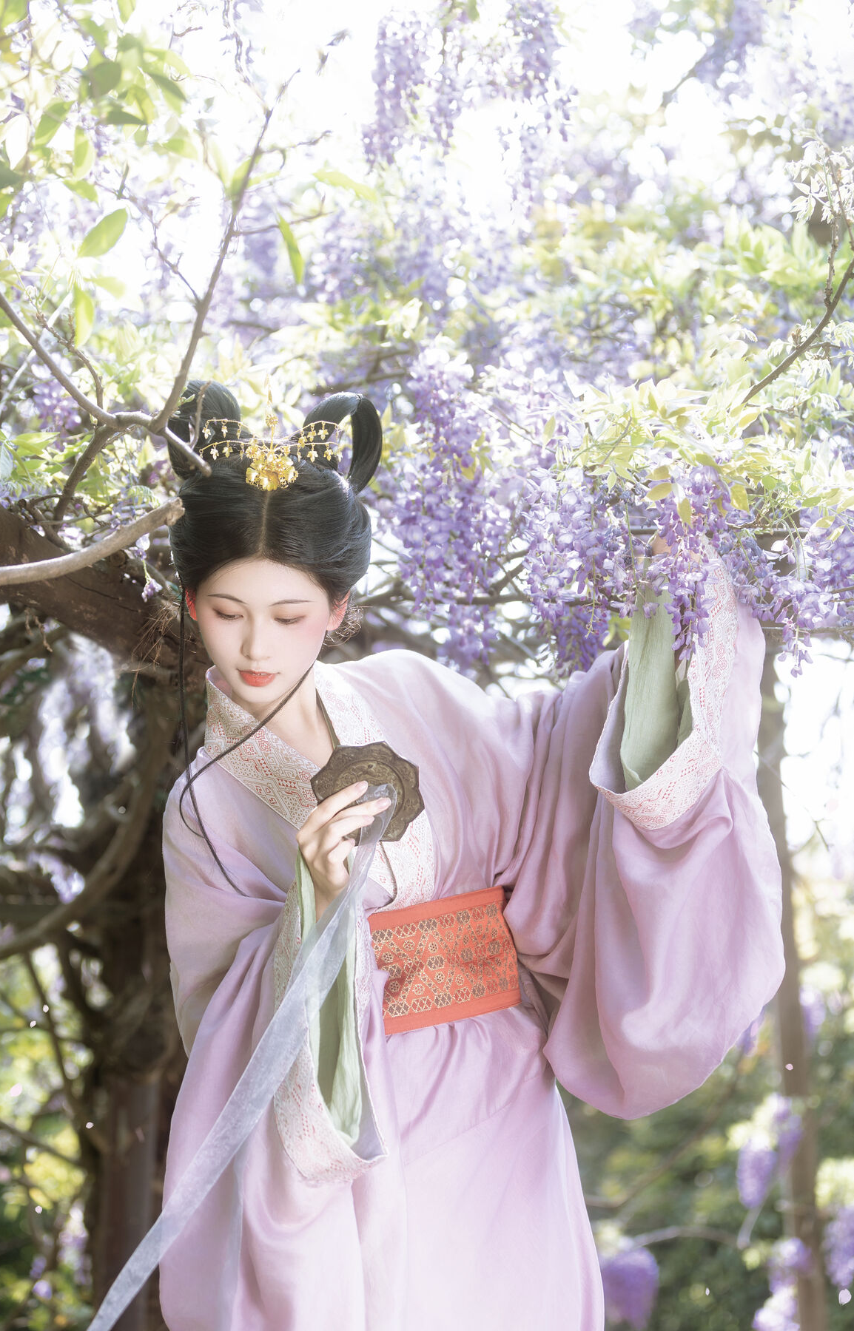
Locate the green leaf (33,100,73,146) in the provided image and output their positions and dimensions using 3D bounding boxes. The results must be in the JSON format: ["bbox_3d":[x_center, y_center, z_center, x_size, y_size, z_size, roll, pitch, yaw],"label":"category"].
[{"bbox_3d":[-0.395,-0.576,2.750,0.025,0.061,0.014,42,0,-8],"label":"green leaf"}]

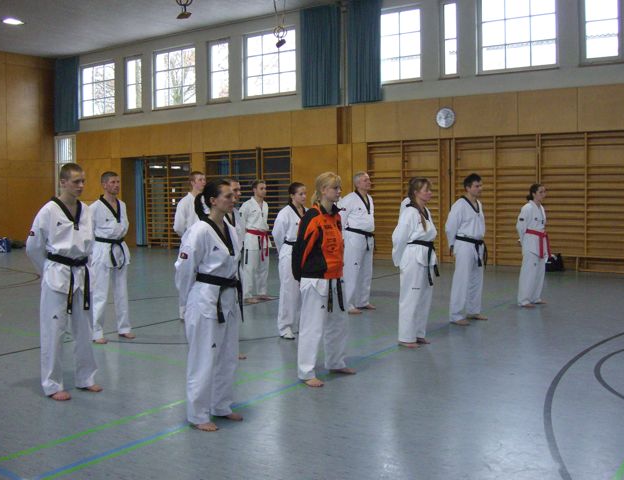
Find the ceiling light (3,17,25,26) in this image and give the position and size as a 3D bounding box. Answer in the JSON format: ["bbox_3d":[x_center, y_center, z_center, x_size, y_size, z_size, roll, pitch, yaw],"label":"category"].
[{"bbox_3d":[-7.298,-5.342,17.177,0.520,0.100,0.520,2,4,34],"label":"ceiling light"}]

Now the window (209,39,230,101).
[{"bbox_3d":[-2.388,-4.448,18.560,0.809,1.637,0.120,2,5,35],"label":"window"}]

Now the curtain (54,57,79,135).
[{"bbox_3d":[-7.651,-4.525,21.895,1.294,2.414,0.200,2,4,34],"label":"curtain"}]

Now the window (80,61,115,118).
[{"bbox_3d":[-6.536,-4.584,21.566,1.743,1.656,0.120,2,5,35],"label":"window"}]

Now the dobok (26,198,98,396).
[{"bbox_3d":[-1.909,0.435,5.375,0.390,1.524,0.570,2,4,34],"label":"dobok"}]

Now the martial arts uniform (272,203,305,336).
[{"bbox_3d":[-0.241,0.306,7.684,0.360,1.430,0.460,2,4,34],"label":"martial arts uniform"}]

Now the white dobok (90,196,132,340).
[{"bbox_3d":[-2.162,0.284,7.480,0.320,1.500,0.500,2,5,38],"label":"white dobok"}]

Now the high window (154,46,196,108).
[{"bbox_3d":[-3.717,-4.426,19.306,1.665,1.658,0.120,2,4,34],"label":"high window"}]

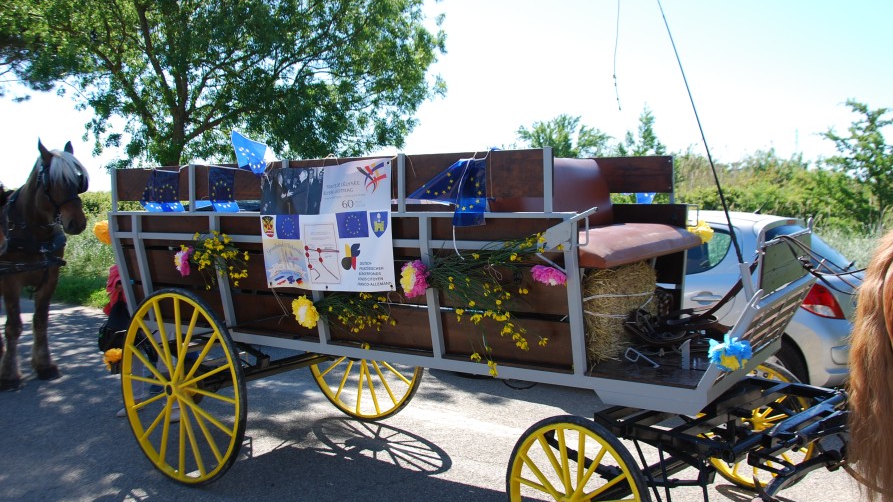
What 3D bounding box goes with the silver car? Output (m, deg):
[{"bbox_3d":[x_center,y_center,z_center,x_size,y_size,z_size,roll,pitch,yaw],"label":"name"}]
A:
[{"bbox_3d":[1.731,0.376,7.472,4.030,1.470,1.770,2,3,36],"label":"silver car"}]

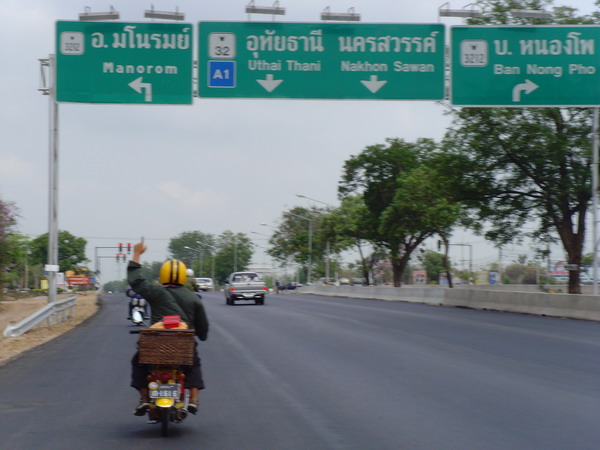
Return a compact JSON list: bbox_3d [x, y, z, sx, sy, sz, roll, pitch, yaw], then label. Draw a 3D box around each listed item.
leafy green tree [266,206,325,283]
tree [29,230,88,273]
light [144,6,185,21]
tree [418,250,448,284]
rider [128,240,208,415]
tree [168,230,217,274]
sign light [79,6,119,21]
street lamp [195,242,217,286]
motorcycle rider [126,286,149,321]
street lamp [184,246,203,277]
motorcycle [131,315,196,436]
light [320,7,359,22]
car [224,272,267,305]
[{"bbox_3d":[-0.404,2.596,190.000,7.000,9.500,7.000,0,-2,-5],"label":"leafy green tree"},{"bbox_3d":[-29.942,4.482,205.000,7.300,7.500,7.300,0,-2,-6],"label":"tree"},{"bbox_3d":[-4.184,-6.535,51.000,1.230,0.380,0.400,0,-2,-5],"label":"light"},{"bbox_3d":[16.337,5.405,200.000,3.600,4.600,3.500,0,-2,-5],"label":"tree"},{"bbox_3d":[-1.183,0.915,14.700,0.740,1.580,0.800,0,-2,-5],"label":"rider"},{"bbox_3d":[-23.829,7.648,365.000,10.700,13.000,10.700,0,-2,-6],"label":"tree"},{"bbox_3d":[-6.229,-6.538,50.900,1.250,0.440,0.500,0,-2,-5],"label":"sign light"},{"bbox_3d":[-16.955,7.125,297.000,3.300,8.800,0.400,0,-2,-6],"label":"street lamp"},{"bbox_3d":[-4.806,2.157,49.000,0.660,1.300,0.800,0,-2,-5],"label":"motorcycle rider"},{"bbox_3d":[-20.050,8.378,310.000,3.200,8.700,0.400,0,-2,-6],"label":"street lamp"},{"bbox_3d":[-1.247,1.348,15.100,0.680,1.100,1.900,0,-2,-5],"label":"motorcycle"},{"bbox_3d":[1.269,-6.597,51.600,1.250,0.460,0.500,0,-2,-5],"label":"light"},{"bbox_3d":[-2.648,3.066,80.000,1.740,1.560,4.950,0,-2,-6],"label":"car"}]

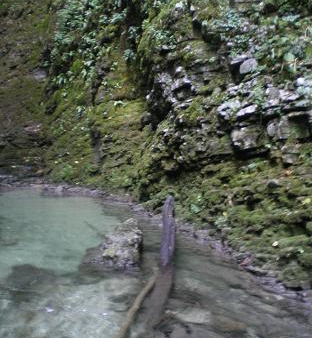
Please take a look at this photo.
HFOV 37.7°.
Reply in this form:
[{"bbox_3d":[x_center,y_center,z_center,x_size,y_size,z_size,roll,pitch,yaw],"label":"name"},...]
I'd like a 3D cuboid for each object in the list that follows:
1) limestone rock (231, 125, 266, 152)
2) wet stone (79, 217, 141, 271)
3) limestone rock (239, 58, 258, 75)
[{"bbox_3d":[1.134,-0.374,5.600,0.400,0.280,0.300,3,11,17],"label":"limestone rock"},{"bbox_3d":[-0.476,0.827,5.000,0.620,0.380,0.550,1,11,6],"label":"wet stone"},{"bbox_3d":[1.215,-1.347,6.000,0.220,0.200,0.200,3,11,17],"label":"limestone rock"}]

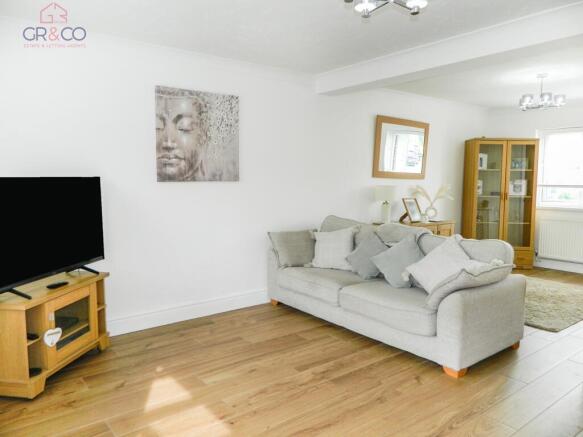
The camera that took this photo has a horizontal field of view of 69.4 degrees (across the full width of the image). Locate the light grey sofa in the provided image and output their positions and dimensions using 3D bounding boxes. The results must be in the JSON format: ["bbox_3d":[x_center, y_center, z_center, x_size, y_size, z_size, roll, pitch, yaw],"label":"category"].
[{"bbox_3d":[0.817,0.511,3.868,0.973,0.893,2.104,-4,8,-39],"label":"light grey sofa"}]

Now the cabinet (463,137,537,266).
[{"bbox_3d":[3.114,-0.213,6.326,0.933,1.886,0.377,1,6,0],"label":"cabinet"}]

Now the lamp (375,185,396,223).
[{"bbox_3d":[1.135,-0.170,5.069,0.268,0.467,0.268,-4,8,-37],"label":"lamp"}]

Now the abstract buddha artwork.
[{"bbox_3d":[-0.814,-0.721,3.744,0.784,0.789,0.035,-4,8,-37],"label":"abstract buddha artwork"}]

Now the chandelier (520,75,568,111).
[{"bbox_3d":[2.613,-1.316,4.408,0.486,0.382,0.486,-4,8,-37],"label":"chandelier"}]

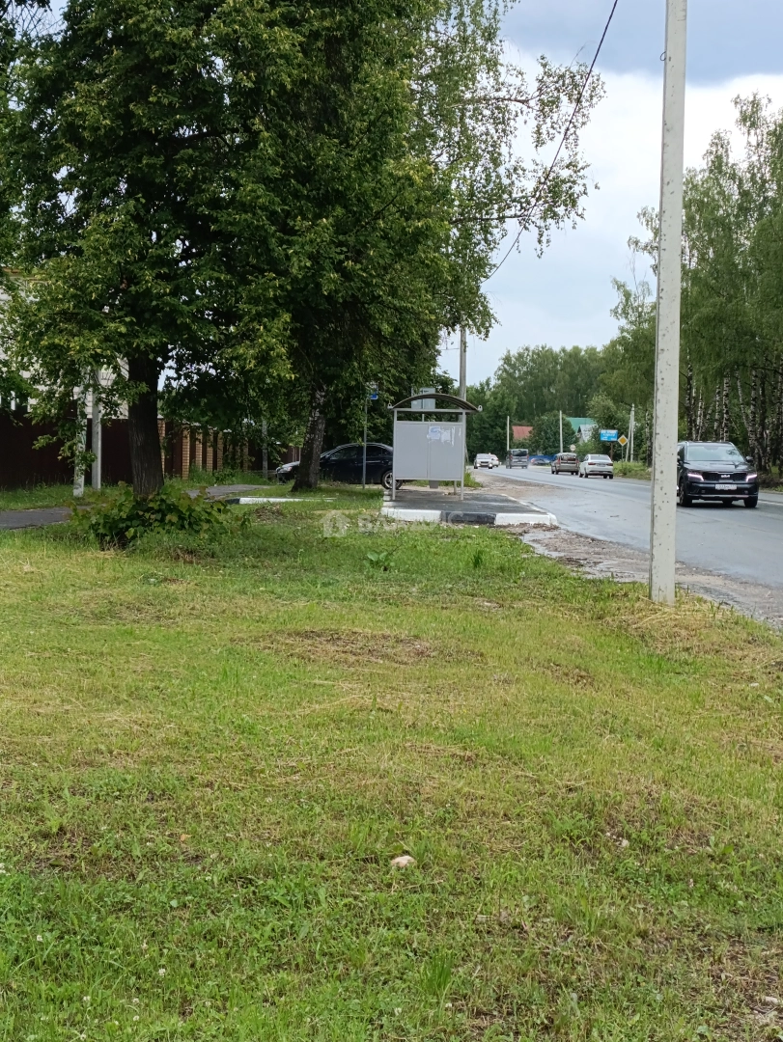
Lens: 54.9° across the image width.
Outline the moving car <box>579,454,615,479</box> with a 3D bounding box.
[{"bbox_3d":[13.223,-3.501,48.582,1.764,1.497,4.410,1,5,8],"label":"moving car"}]

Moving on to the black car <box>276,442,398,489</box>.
[{"bbox_3d":[-1.415,-1.789,25.140,4.750,1.470,1.820,1,5,5],"label":"black car"}]

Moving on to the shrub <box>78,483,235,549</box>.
[{"bbox_3d":[-3.550,-0.124,11.433,2.200,0.850,1.800,0,5,0],"label":"shrub"}]

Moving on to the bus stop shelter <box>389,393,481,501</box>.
[{"bbox_3d":[1.106,-1.927,19.757,2.250,2.630,2.900,0,5,2],"label":"bus stop shelter"}]

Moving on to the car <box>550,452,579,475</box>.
[{"bbox_3d":[13.461,-4.422,58.322,1.750,1.650,4.470,1,5,6],"label":"car"}]

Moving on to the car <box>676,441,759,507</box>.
[{"bbox_3d":[8.975,-1.312,21.330,1.900,1.700,4.810,1,5,12],"label":"car"}]

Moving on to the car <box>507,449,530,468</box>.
[{"bbox_3d":[13.005,-6.320,77.751,1.920,1.970,4.950,0,5,2],"label":"car"}]

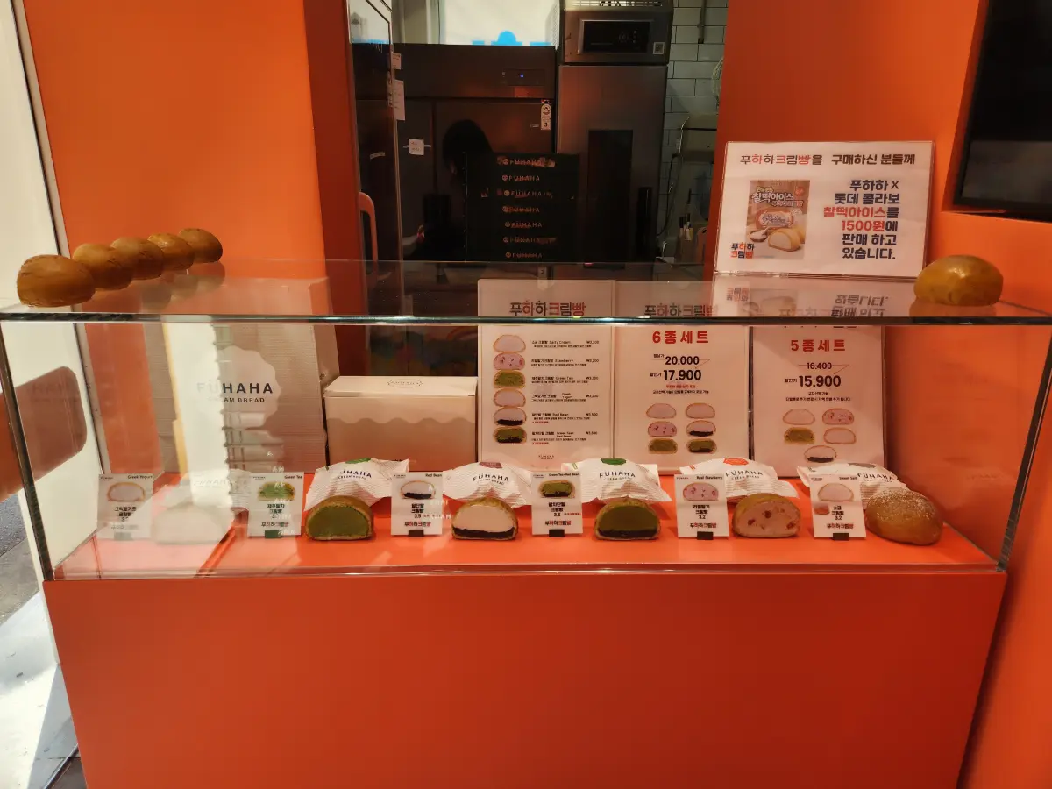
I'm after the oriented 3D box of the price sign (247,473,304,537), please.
[{"bbox_3d":[-0.326,0.143,0.912,0.068,0.081,0.015,0,-5,-2],"label":"price sign"}]

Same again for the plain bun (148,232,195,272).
[{"bbox_3d":[-0.536,-0.219,1.068,0.073,0.054,0.075,0,17,-1],"label":"plain bun"}]

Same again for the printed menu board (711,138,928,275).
[{"bbox_3d":[0.447,-0.282,1.057,0.297,0.208,0.020,5,-2,13],"label":"printed menu board"}]

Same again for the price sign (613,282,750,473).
[{"bbox_3d":[0.247,-0.027,1.113,0.214,0.304,0.020,0,1,-1],"label":"price sign"}]

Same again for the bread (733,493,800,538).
[{"bbox_3d":[0.312,0.156,0.925,0.083,0.054,0.050,-1,17,-6],"label":"bread"}]

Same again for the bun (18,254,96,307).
[{"bbox_3d":[-0.516,-0.126,0.767,0.073,0.054,0.074,0,17,-1],"label":"bun"}]

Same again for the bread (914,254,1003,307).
[{"bbox_3d":[0.534,-0.143,0.865,0.096,0.057,0.090,0,17,-3],"label":"bread"}]

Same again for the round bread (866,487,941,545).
[{"bbox_3d":[0.496,0.156,0.920,0.091,0.060,0.085,5,18,13],"label":"round bread"}]

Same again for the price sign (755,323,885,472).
[{"bbox_3d":[0.457,-0.021,1.099,0.212,0.302,0.030,0,-1,-2],"label":"price sign"}]

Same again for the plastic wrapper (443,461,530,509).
[{"bbox_3d":[-0.061,0.125,1.006,0.150,0.058,0.105,3,17,8],"label":"plastic wrapper"}]

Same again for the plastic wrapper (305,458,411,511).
[{"bbox_3d":[-0.237,0.122,0.982,0.132,0.060,0.108,-5,18,-17],"label":"plastic wrapper"}]

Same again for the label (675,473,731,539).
[{"bbox_3d":[0.229,0.146,0.910,0.066,0.081,0.020,-1,-6,-5],"label":"label"}]

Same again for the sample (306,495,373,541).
[{"bbox_3d":[-0.236,0.151,0.900,0.085,0.054,0.050,0,17,-3],"label":"sample"}]

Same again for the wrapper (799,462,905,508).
[{"bbox_3d":[0.481,0.126,1.019,0.145,0.058,0.100,4,18,12],"label":"wrapper"}]

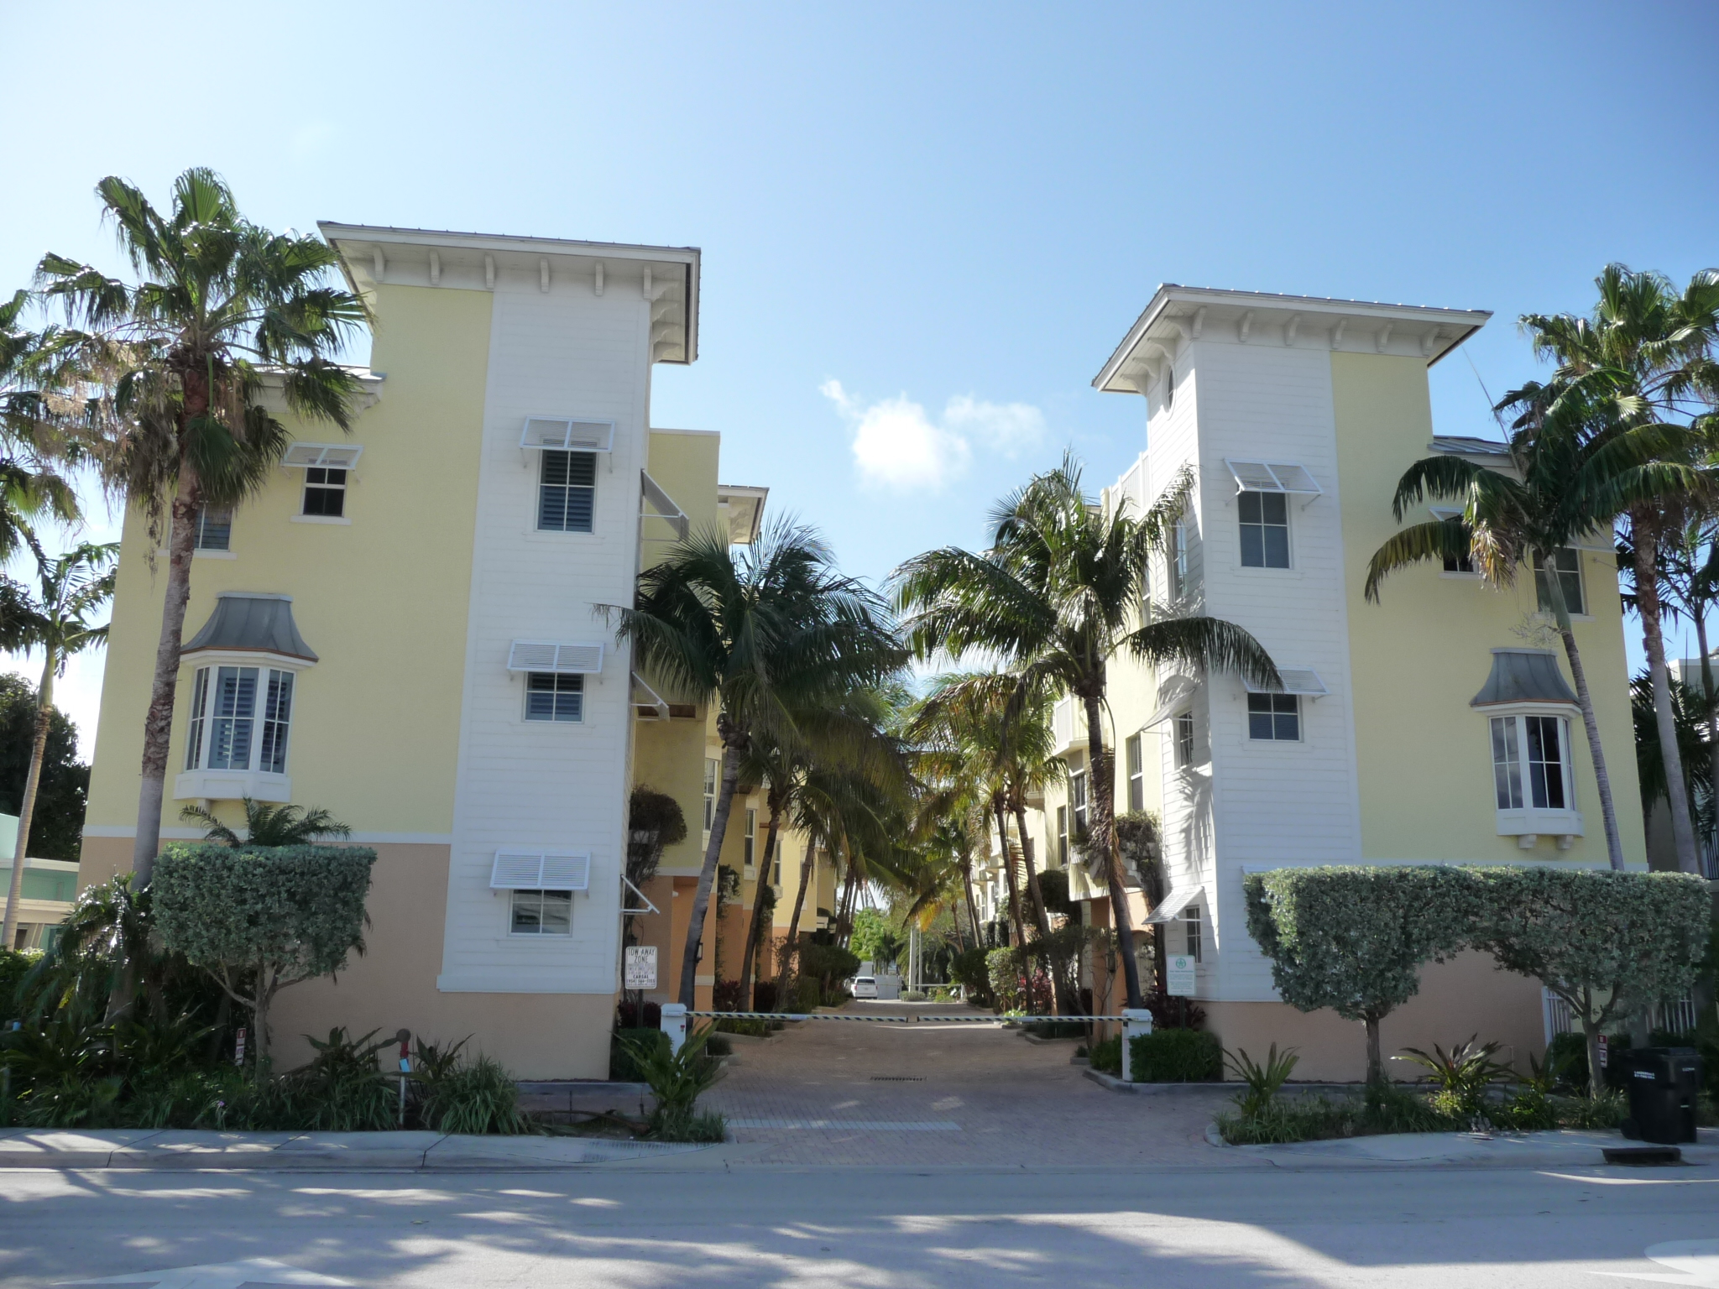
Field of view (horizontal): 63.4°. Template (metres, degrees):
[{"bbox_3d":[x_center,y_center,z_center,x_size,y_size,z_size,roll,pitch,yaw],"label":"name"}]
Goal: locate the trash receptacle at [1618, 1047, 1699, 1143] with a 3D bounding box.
[{"bbox_3d":[9.394,5.296,16.464,0.600,1.050,0.720,8,-15,-29],"label":"trash receptacle"}]

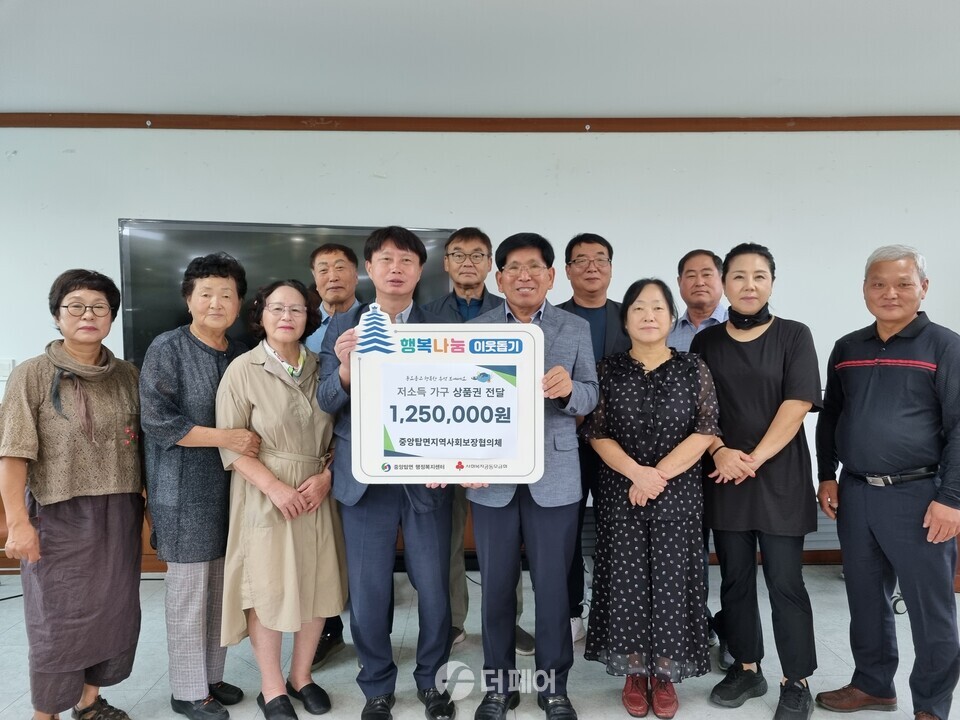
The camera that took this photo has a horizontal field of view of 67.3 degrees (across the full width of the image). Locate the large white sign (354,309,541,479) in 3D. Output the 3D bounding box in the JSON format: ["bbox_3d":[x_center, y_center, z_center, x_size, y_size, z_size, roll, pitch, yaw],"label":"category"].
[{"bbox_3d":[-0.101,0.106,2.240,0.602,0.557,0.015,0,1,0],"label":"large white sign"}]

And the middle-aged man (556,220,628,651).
[{"bbox_3d":[0.470,0.333,3.054,0.500,1.742,0.320,0,1,7],"label":"middle-aged man"}]

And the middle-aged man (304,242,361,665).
[{"bbox_3d":[-0.590,0.363,3.005,0.500,1.701,0.320,-1,1,-9],"label":"middle-aged man"}]

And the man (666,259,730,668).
[{"bbox_3d":[0.937,0.369,3.005,0.500,1.664,0.320,0,1,12],"label":"man"}]

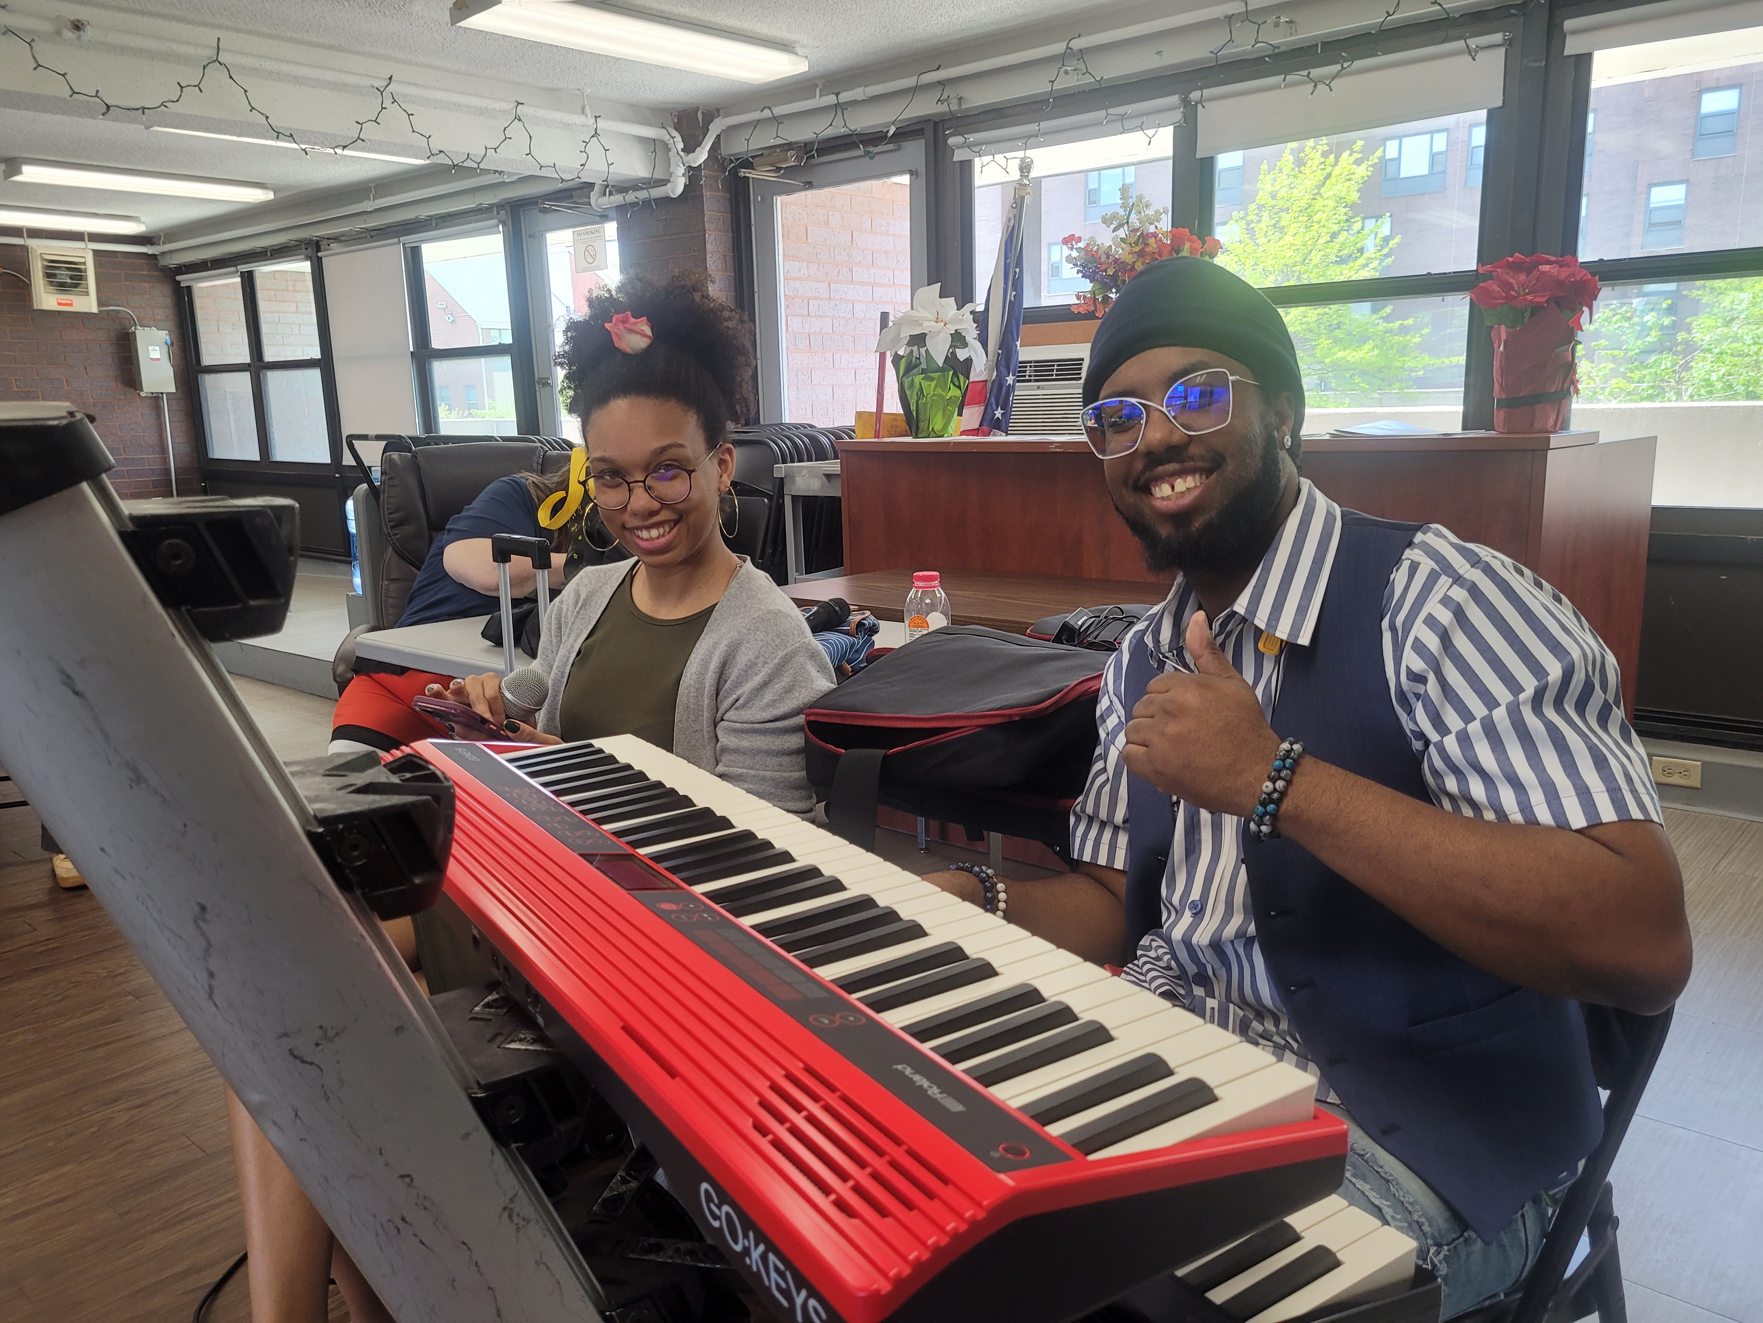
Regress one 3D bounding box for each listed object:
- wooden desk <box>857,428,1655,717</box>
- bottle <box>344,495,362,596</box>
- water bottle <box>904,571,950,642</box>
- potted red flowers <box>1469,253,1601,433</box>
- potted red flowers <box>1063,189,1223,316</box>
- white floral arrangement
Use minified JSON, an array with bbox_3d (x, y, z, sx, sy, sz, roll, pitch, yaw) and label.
[{"bbox_3d":[0.869,-0.054,3.438,1.790,1.065,0.930,8,15,40],"label":"wooden desk"},{"bbox_3d":[-1.897,-0.482,4.953,0.270,0.480,0.270,8,15,40],"label":"bottle"},{"bbox_3d":[0.073,-0.054,2.067,0.069,0.175,0.069,-2,11,0],"label":"water bottle"},{"bbox_3d":[1.293,-0.629,2.636,0.260,0.365,0.260,8,15,40],"label":"potted red flowers"},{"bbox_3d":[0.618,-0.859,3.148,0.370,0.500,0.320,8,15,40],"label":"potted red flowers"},{"bbox_3d":[0.136,-0.894,3.589,0.290,0.250,0.280,-2,11,0],"label":"white floral arrangement"}]

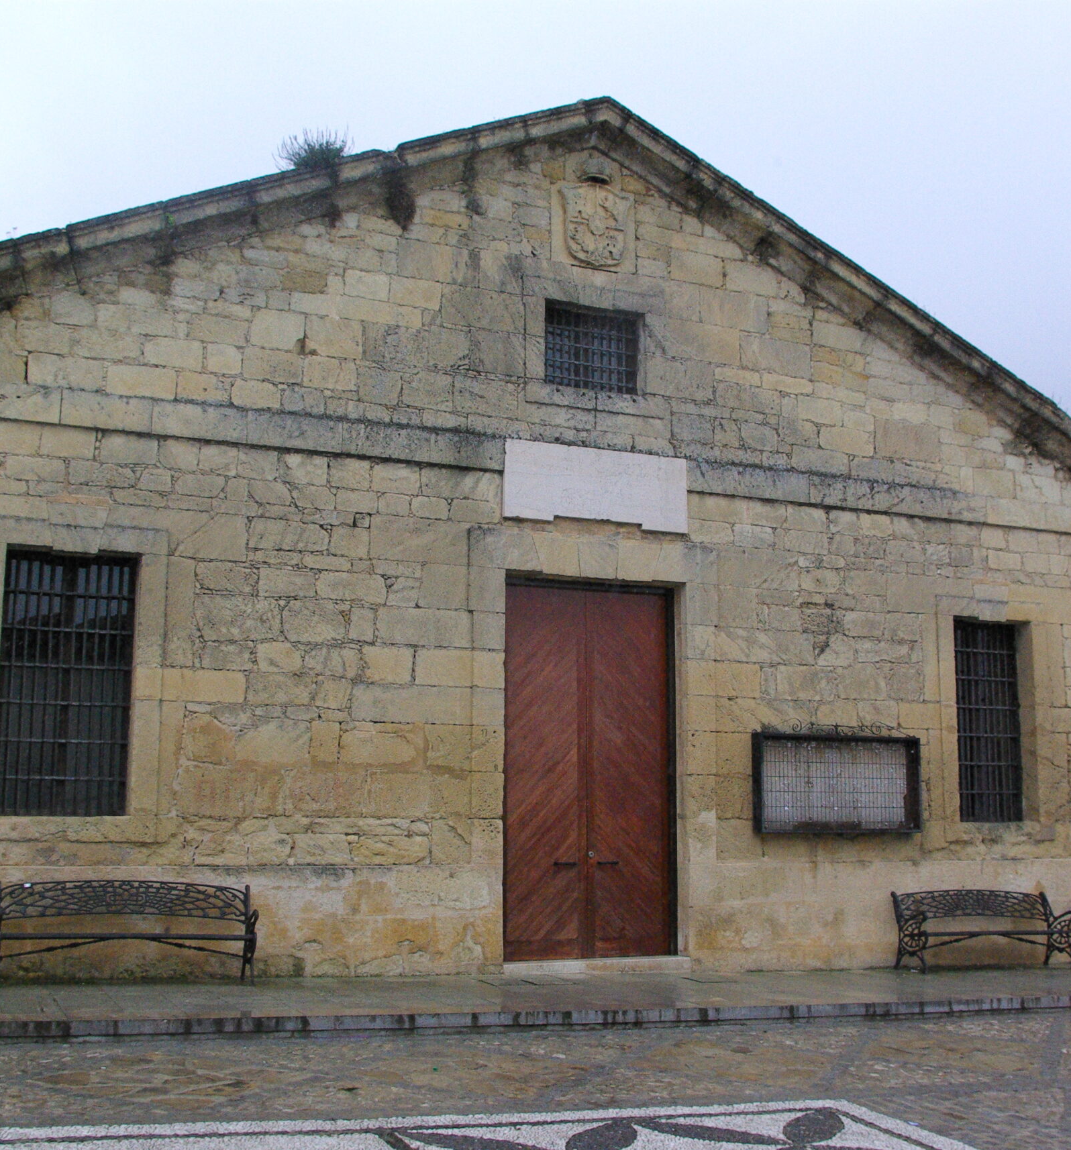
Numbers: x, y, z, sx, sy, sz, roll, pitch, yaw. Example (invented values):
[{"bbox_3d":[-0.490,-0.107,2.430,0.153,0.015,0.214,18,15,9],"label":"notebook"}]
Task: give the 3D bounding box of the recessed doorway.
[{"bbox_3d":[0.542,1.894,13.958,1.802,3.553,0.080,4,-10,-21],"label":"recessed doorway"}]

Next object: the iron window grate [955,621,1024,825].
[{"bbox_3d":[4.925,1.592,15.691,1.008,2.180,0.050,4,-10,-21],"label":"iron window grate"}]

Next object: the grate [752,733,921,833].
[{"bbox_3d":[3.090,2.128,14.561,1.890,0.951,0.180,4,-10,-21],"label":"grate"}]

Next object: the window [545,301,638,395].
[{"bbox_3d":[0.566,-2.273,14.471,1.071,0.863,0.050,4,-10,-21],"label":"window"}]

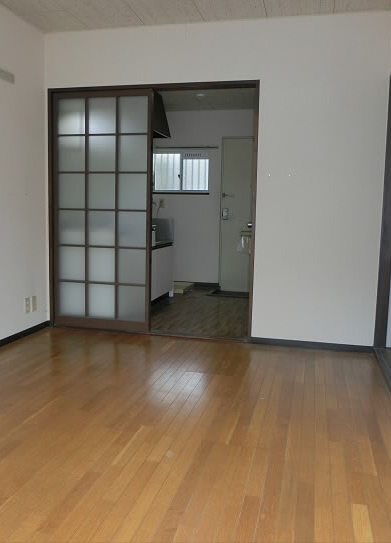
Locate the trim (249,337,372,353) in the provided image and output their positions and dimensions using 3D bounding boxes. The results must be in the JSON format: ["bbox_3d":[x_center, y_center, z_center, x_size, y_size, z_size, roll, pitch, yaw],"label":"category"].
[{"bbox_3d":[0.865,0.552,3.782,0.900,0.047,0.018,3,7,13],"label":"trim"}]

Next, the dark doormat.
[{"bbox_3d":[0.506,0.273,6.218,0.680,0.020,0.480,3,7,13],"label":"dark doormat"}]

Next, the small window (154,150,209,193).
[{"bbox_3d":[-0.193,-1.340,6.765,0.780,0.560,0.090,3,7,13],"label":"small window"}]

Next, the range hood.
[{"bbox_3d":[-0.608,-1.710,5.411,0.550,0.470,0.620,3,7,13],"label":"range hood"}]

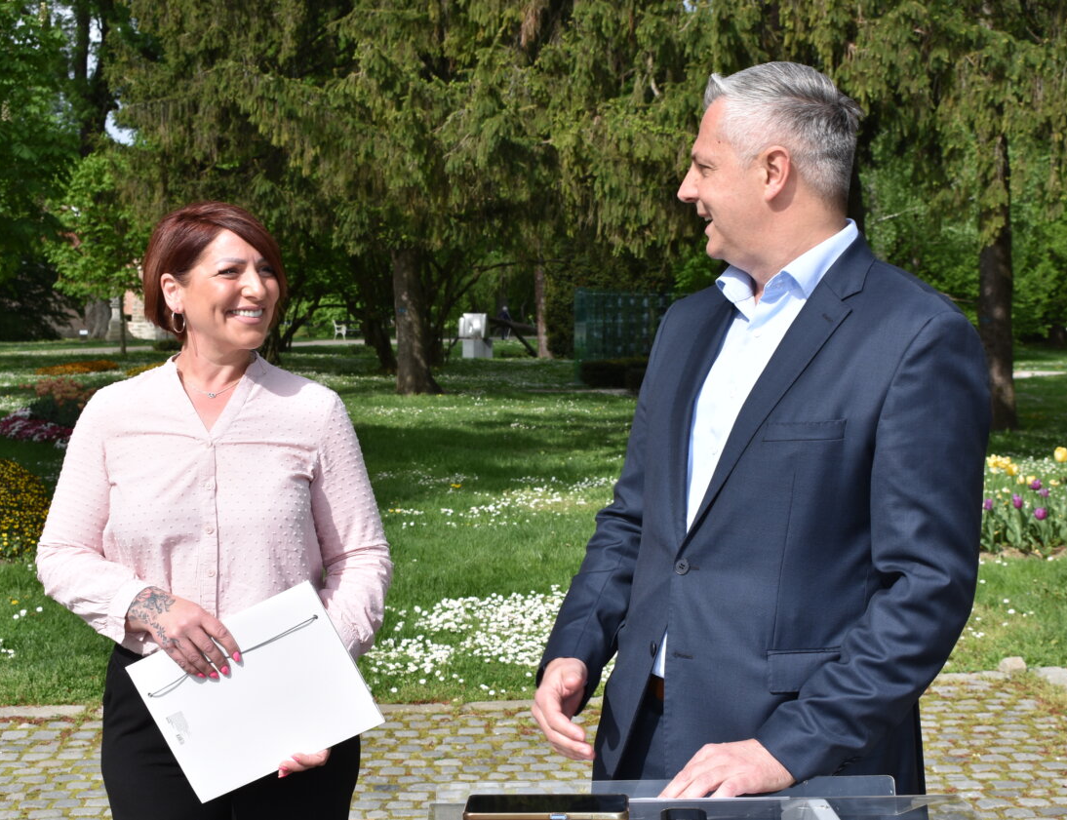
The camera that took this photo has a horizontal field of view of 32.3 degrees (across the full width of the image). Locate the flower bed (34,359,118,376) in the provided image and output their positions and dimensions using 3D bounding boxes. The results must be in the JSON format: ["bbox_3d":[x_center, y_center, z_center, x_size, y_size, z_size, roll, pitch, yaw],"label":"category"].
[{"bbox_3d":[-10.656,-1.012,43.011,2.000,0.260,2.400,0,3,0],"label":"flower bed"}]

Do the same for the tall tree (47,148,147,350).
[{"bbox_3d":[-13.161,-4.868,56.816,3.900,6.400,3.900,0,3,0],"label":"tall tree"}]

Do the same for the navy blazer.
[{"bbox_3d":[0.282,0.185,2.214,0.440,0.770,0.540,-3,4,-42],"label":"navy blazer"}]

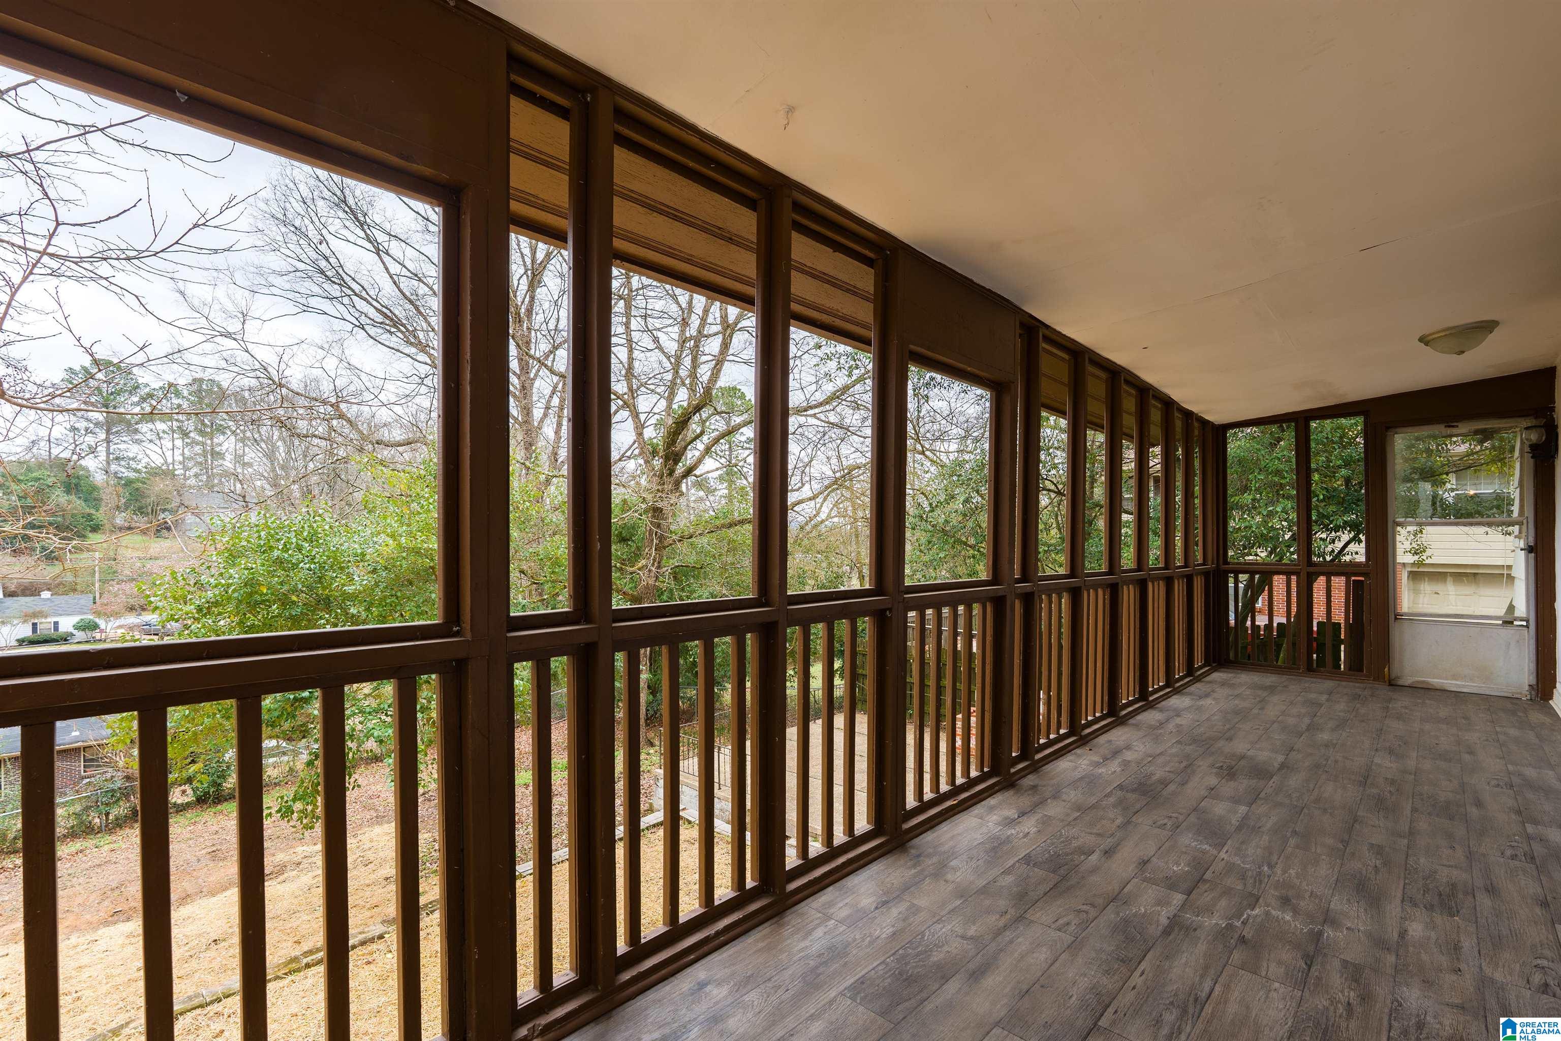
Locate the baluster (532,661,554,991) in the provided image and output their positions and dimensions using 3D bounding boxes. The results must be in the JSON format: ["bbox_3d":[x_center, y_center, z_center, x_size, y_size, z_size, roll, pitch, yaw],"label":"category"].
[{"bbox_3d":[-0.547,0.692,1.587,0.034,0.740,0.036,-2,-3,43],"label":"baluster"}]

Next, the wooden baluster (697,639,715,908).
[{"bbox_3d":[-0.211,0.702,1.947,0.034,0.737,0.036,-2,-3,43],"label":"wooden baluster"}]

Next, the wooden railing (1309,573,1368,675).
[{"bbox_3d":[4.601,0.844,5.723,0.381,0.822,0.050,-2,-3,43],"label":"wooden railing"}]

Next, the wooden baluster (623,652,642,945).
[{"bbox_3d":[-0.381,0.699,1.765,0.034,0.732,0.036,-2,-3,43],"label":"wooden baluster"}]

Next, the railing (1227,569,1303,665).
[{"bbox_3d":[4.222,0.848,6.077,0.549,0.819,0.050,-2,-3,43],"label":"railing"}]

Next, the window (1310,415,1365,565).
[{"bbox_3d":[4.615,-0.248,5.749,0.371,1.202,0.050,-2,-3,43],"label":"window"}]

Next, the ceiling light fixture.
[{"bbox_3d":[3.854,-1.012,3.938,0.340,0.135,0.340,-8,-7,43],"label":"ceiling light fixture"}]

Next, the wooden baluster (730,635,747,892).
[{"bbox_3d":[-0.126,0.707,2.038,0.034,0.736,0.036,-2,-3,43],"label":"wooden baluster"}]

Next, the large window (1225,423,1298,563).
[{"bbox_3d":[4.231,-0.234,6.108,0.529,1.218,0.050,-2,-3,43],"label":"large window"}]

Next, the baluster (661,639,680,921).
[{"bbox_3d":[-0.295,0.700,1.857,0.034,0.732,0.036,-2,-3,43],"label":"baluster"}]

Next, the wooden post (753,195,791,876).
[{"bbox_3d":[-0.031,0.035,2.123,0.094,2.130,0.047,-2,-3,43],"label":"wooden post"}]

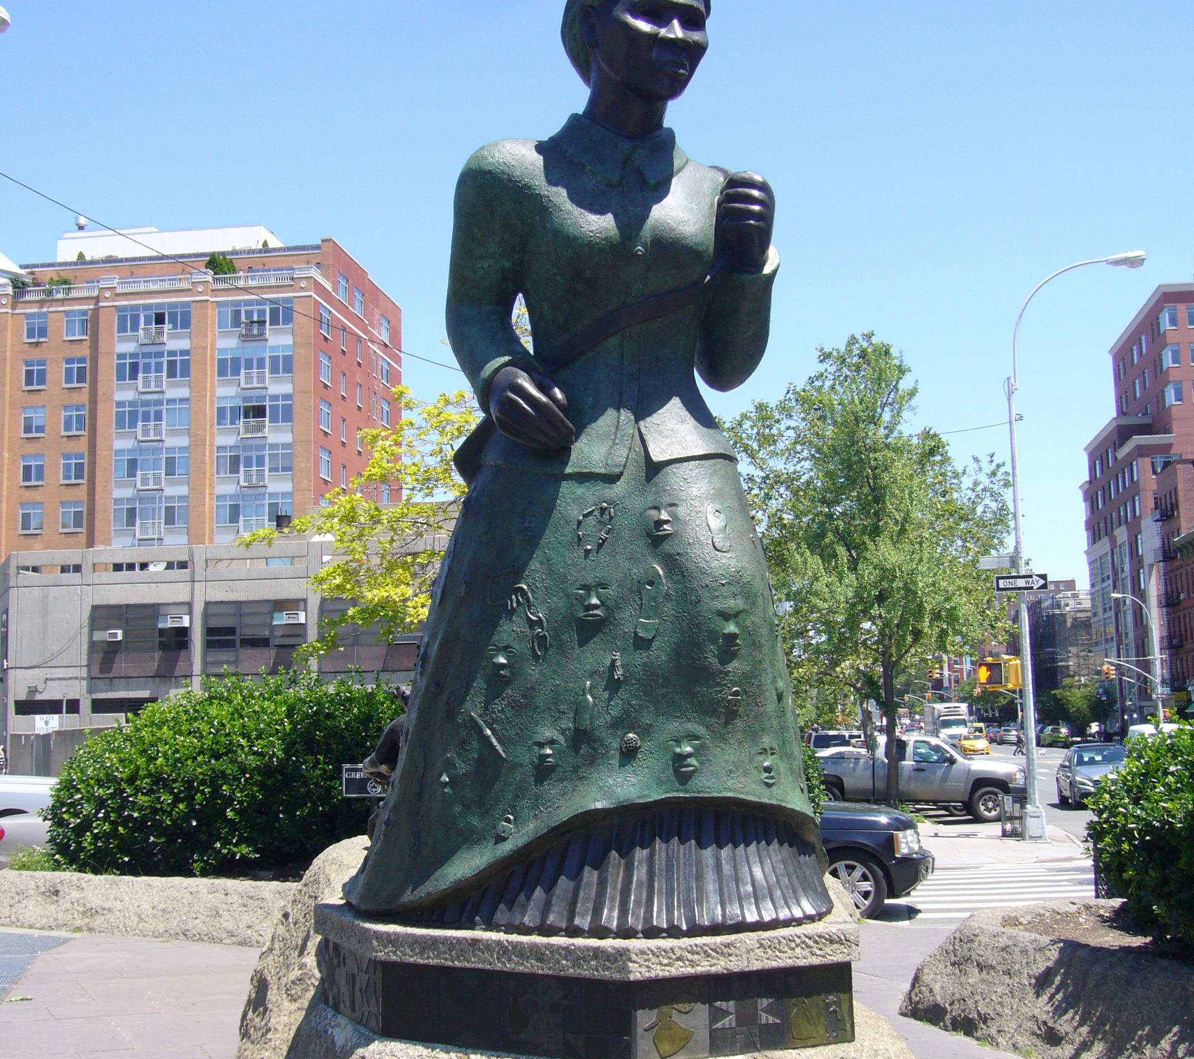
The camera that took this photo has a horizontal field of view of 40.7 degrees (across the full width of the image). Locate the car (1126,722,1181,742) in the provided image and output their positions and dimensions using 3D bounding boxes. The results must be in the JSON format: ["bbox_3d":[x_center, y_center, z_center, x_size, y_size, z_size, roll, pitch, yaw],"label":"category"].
[{"bbox_3d":[29.123,11.222,84.000,2.000,1.980,5.200,-2,-7,8],"label":"car"}]

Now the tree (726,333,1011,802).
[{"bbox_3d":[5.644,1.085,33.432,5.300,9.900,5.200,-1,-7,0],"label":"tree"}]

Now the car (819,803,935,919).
[{"bbox_3d":[1.317,3.488,18.698,4.950,1.860,1.970,-3,-7,12],"label":"car"}]

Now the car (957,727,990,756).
[{"bbox_3d":[27.392,15.649,117.000,1.850,1.500,4.800,-2,-7,8],"label":"car"}]

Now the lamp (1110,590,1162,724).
[{"bbox_3d":[30.887,8.254,92.161,2.700,9.800,0.500,-2,-7,8],"label":"lamp"}]

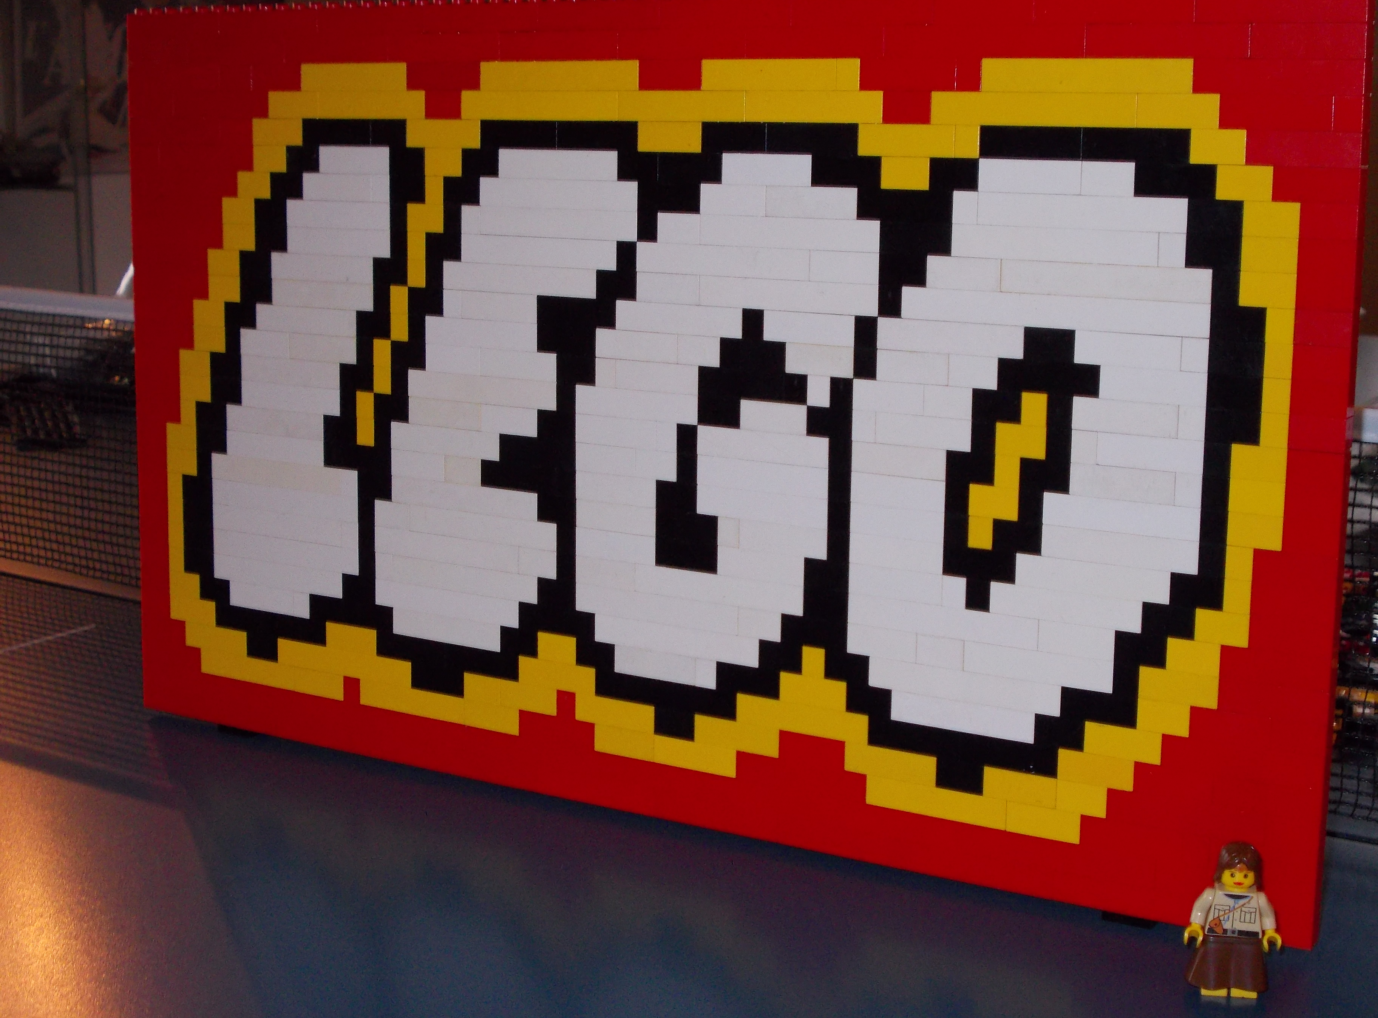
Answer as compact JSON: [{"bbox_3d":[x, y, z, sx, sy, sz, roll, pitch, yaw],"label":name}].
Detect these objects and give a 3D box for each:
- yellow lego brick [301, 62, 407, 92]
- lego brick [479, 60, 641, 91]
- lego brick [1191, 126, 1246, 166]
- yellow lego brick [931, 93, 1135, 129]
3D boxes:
[{"bbox_3d":[-0.116,-0.152,0.717,0.048,0.010,0.008,7,12,31],"label":"yellow lego brick"},{"bbox_3d":[-0.041,-0.143,0.670,0.064,0.010,0.008,7,13,31],"label":"lego brick"},{"bbox_3d":[0.147,-0.100,0.559,0.016,0.010,0.008,7,12,31],"label":"lego brick"},{"bbox_3d":[0.100,-0.115,0.585,0.064,0.010,0.008,7,12,31],"label":"yellow lego brick"}]

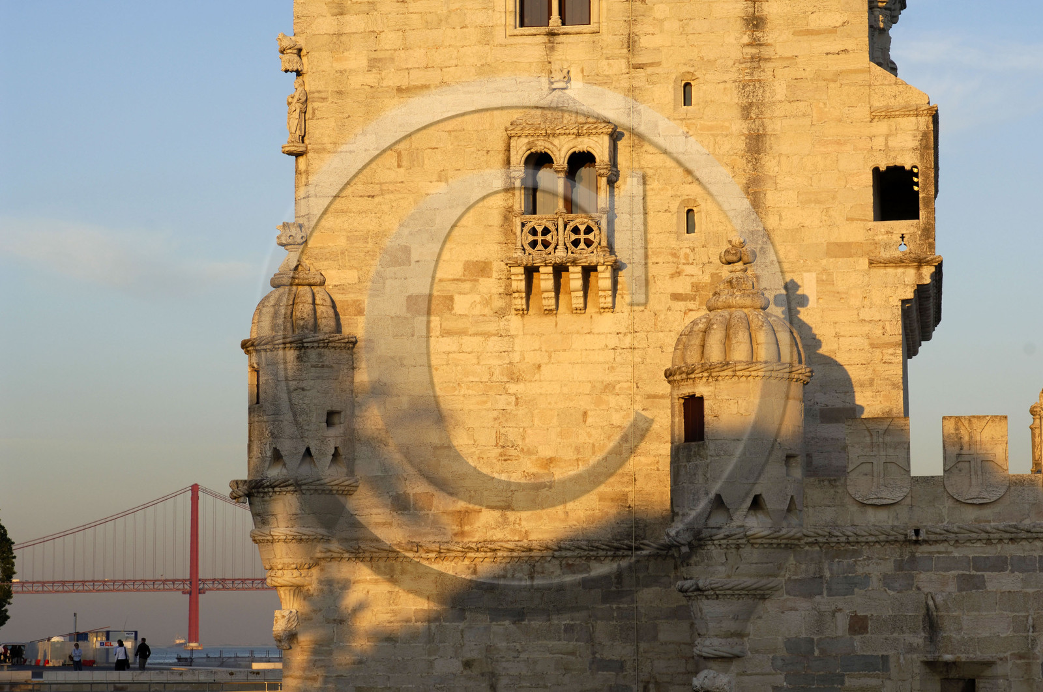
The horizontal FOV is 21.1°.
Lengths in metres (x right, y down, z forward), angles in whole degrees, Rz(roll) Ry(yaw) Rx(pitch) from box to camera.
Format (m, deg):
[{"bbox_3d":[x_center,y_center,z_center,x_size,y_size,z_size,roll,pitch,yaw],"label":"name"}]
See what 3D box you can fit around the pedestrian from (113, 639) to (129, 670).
[{"bbox_3d":[-17.676,13.806,124.000,0.600,1.660,0.400,1,-6,-10],"label":"pedestrian"}]

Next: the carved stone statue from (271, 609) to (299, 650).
[{"bbox_3d":[-4.684,5.588,55.312,0.520,0.820,0.500,4,-8,-36],"label":"carved stone statue"}]

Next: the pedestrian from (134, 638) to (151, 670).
[{"bbox_3d":[-16.864,13.881,125.000,0.640,1.760,0.360,1,-6,-5],"label":"pedestrian"}]

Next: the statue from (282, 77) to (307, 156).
[{"bbox_3d":[-4.570,-4.628,56.524,0.440,1.600,0.470,4,-8,-36],"label":"statue"}]

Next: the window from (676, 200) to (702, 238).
[{"bbox_3d":[3.301,-2.484,55.169,0.480,0.760,0.250,-1,-6,9],"label":"window"}]

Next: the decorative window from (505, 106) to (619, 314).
[{"bbox_3d":[0.809,-2.680,55.580,2.099,3.950,0.950,-1,-6,8],"label":"decorative window"}]

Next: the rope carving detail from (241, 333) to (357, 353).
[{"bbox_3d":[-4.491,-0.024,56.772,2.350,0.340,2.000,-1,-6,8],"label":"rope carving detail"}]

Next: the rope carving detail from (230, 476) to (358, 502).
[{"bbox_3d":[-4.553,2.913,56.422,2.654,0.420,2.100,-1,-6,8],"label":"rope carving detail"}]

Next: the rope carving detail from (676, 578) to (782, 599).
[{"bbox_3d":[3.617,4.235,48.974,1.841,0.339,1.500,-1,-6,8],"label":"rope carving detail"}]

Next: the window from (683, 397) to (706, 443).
[{"bbox_3d":[2.927,1.252,47.900,0.180,0.800,0.570,5,-8,-40],"label":"window"}]

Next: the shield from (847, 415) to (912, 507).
[{"bbox_3d":[6.008,1.945,47.235,1.090,1.470,0.270,-1,-6,9],"label":"shield"}]

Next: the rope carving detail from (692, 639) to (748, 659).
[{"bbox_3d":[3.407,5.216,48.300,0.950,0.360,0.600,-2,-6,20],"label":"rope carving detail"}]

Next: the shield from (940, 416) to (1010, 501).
[{"bbox_3d":[7.612,1.907,46.988,1.090,1.470,0.270,-1,-6,9],"label":"shield"}]

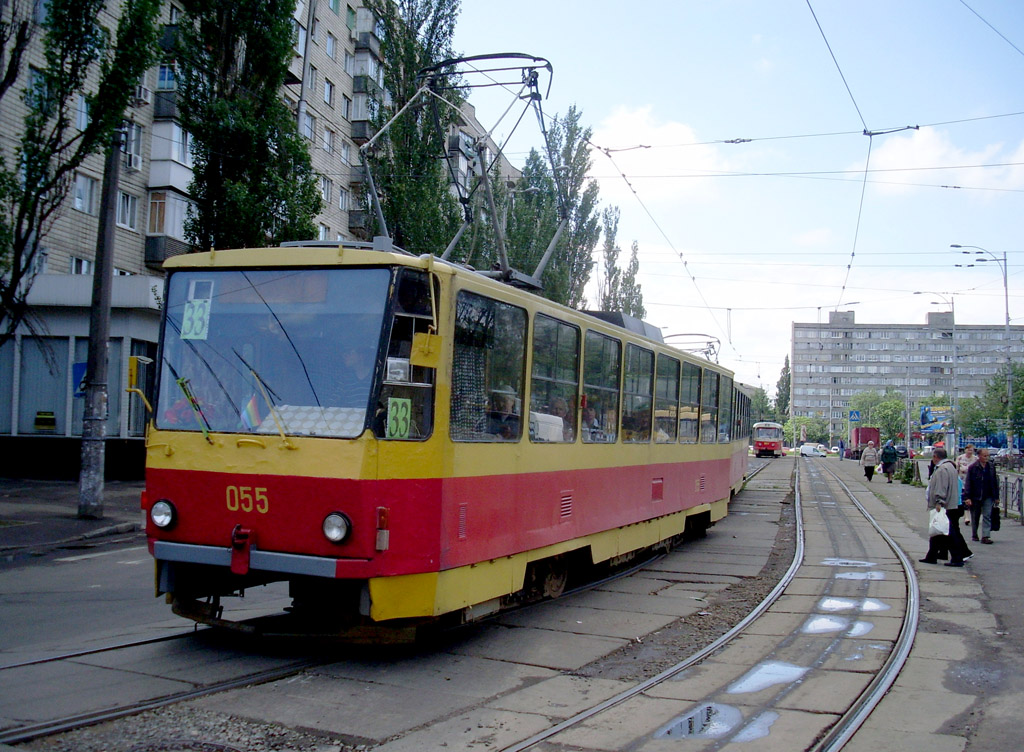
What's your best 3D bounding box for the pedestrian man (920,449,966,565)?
[{"bbox_3d":[6.472,1.967,16.900,0.680,1.748,0.560,0,-3,18],"label":"pedestrian man"}]

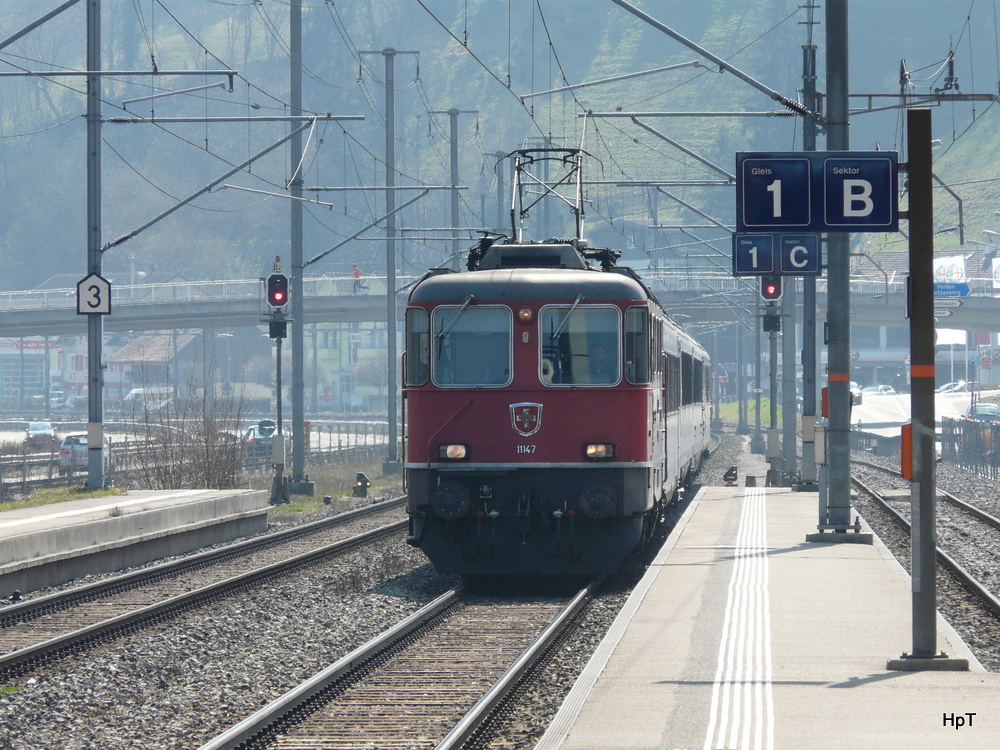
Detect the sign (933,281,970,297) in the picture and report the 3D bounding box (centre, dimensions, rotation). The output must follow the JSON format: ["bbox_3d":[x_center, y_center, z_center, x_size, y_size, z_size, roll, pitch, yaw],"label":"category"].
[{"bbox_3d":[16.152,-3.047,290.000,1.500,0.500,0.080,0,0,2],"label":"sign"}]

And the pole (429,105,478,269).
[{"bbox_3d":[-1.610,-3.348,296.000,1.800,12.800,0.320,0,0,2],"label":"pole"}]

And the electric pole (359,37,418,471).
[{"bbox_3d":[-3.344,-3.557,247.000,1.750,12.800,0.320,0,0,2],"label":"electric pole"}]

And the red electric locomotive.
[{"bbox_3d":[0.540,0.400,103.200,2.980,4.200,14.800,0,0,2],"label":"red electric locomotive"}]

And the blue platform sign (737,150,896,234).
[{"bbox_3d":[2.023,-1.164,51.500,1.030,0.510,0.110,0,0,2],"label":"blue platform sign"}]

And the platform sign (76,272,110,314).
[{"bbox_3d":[-7.515,-1.506,149.800,0.620,0.780,0.060,0,0,2],"label":"platform sign"}]

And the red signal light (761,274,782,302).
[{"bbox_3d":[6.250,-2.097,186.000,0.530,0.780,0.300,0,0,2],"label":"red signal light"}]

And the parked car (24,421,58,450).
[{"bbox_3d":[-29.872,3.811,527.000,1.770,1.470,4.200,0,0,0],"label":"parked car"}]

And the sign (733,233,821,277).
[{"bbox_3d":[3.229,-1.412,94.300,1.030,0.510,0.110,0,0,2],"label":"sign"}]

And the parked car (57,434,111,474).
[{"bbox_3d":[-15.462,2.940,301.000,1.770,1.500,4.400,0,0,-1],"label":"parked car"}]

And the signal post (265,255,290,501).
[{"bbox_3d":[-5.109,0.150,187.000,0.620,5.700,0.500,0,0,2],"label":"signal post"}]

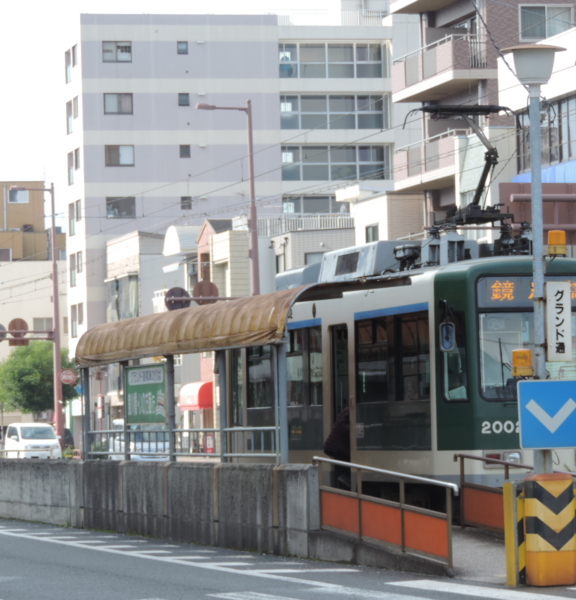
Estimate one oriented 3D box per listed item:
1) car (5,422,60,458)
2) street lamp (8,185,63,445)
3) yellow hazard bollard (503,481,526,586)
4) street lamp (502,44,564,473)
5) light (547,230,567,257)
[{"bbox_3d":[-10.634,6.129,140.323,1.620,1.900,3.850,-1,-2,-15],"label":"car"},{"bbox_3d":[-11.619,1.065,155.048,2.150,12.790,0.400,-1,-2,-14],"label":"street lamp"},{"bbox_3d":[2.012,2.080,29.971,0.210,0.950,0.240,-1,-2,-14],"label":"yellow hazard bollard"},{"bbox_3d":[2.273,0.004,30.113,0.600,4.600,0.600,-1,-2,-14],"label":"street lamp"},{"bbox_3d":[2.400,-0.507,29.900,0.170,0.225,0.170,-1,-2,0],"label":"light"}]

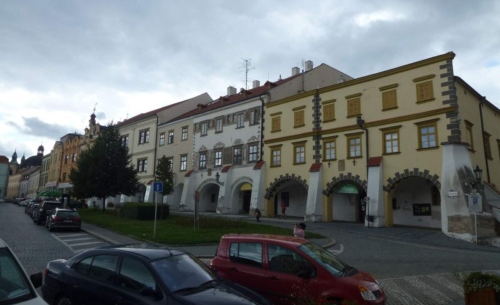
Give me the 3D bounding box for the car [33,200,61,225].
[{"bbox_3d":[-16.609,4.949,28.848,1.830,1.780,4.550,6,-8,-34],"label":"car"}]

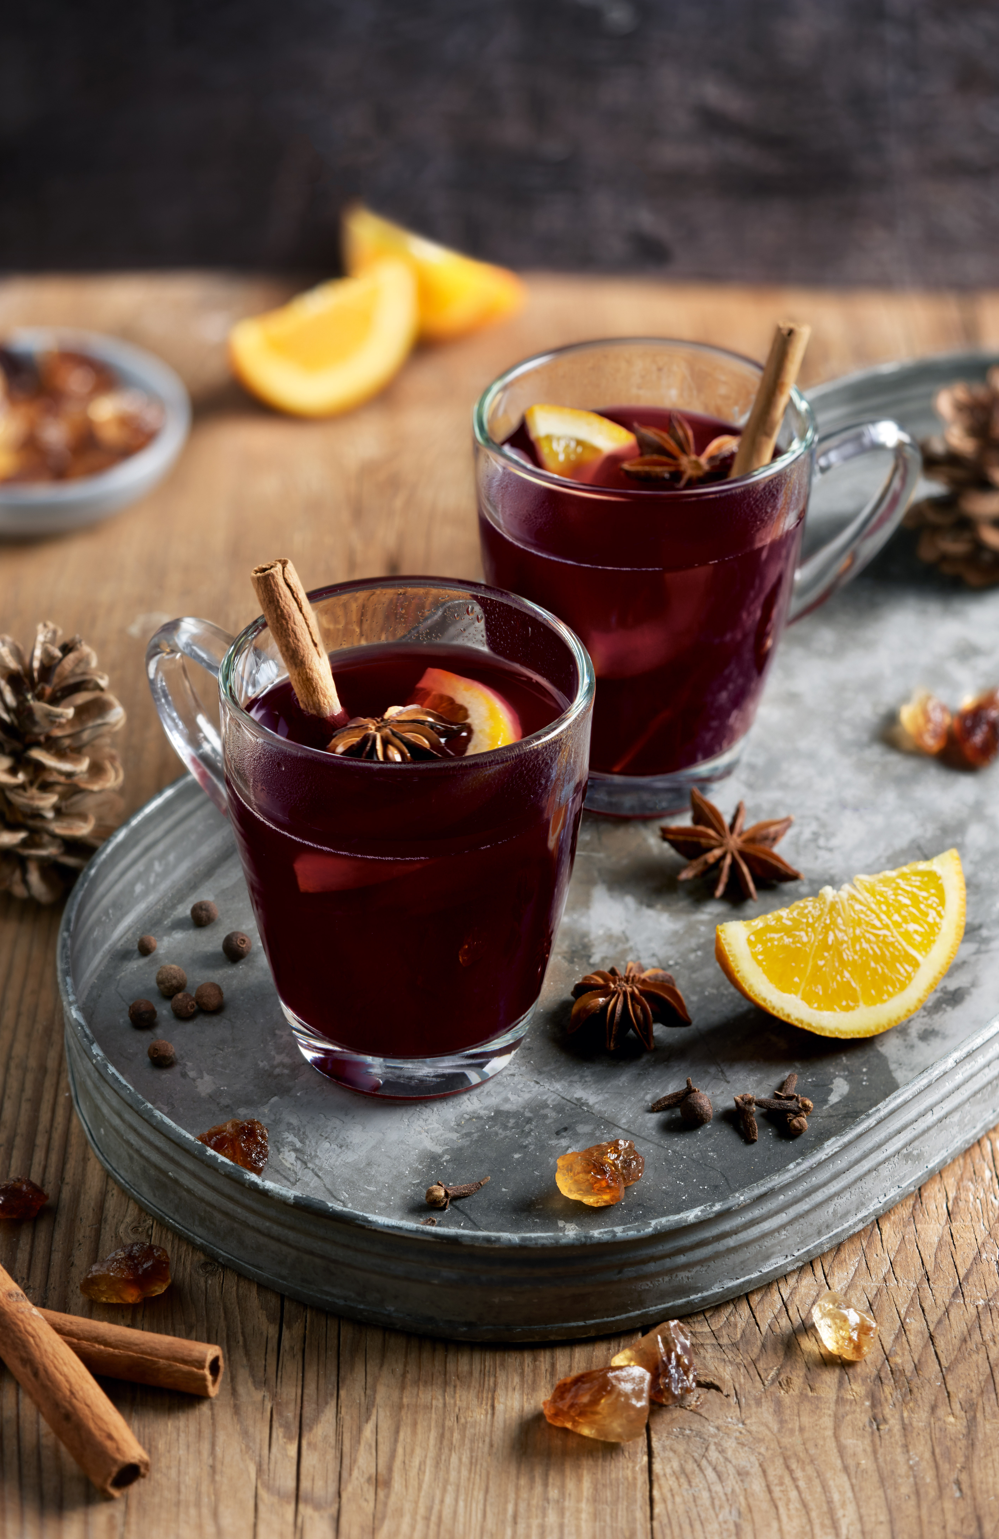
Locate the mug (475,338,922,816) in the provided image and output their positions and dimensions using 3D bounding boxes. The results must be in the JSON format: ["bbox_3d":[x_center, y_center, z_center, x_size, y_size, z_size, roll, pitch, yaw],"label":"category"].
[{"bbox_3d":[0.048,-0.047,1.000,0.110,0.103,0.086,-4,33,-8],"label":"mug"}]

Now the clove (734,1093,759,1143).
[{"bbox_3d":[0.058,0.080,0.893,0.005,0.005,0.015,-2,33,-5],"label":"clove"}]

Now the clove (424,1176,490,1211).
[{"bbox_3d":[-0.009,0.095,0.869,0.016,0.006,0.006,-17,37,-25],"label":"clove"}]

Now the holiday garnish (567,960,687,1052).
[{"bbox_3d":[0.031,0.057,0.924,0.028,0.011,0.026,1,33,0],"label":"holiday garnish"}]

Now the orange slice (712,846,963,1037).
[{"bbox_3d":[0.081,0.043,0.924,0.069,0.035,0.039,-16,36,-24],"label":"orange slice"}]

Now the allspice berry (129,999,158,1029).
[{"bbox_3d":[-0.086,0.059,0.923,0.006,0.006,0.006,1,33,0],"label":"allspice berry"}]

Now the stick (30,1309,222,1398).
[{"bbox_3d":[-0.097,0.122,0.827,0.075,0.011,0.011,9,34,13],"label":"stick"}]

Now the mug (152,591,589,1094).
[{"bbox_3d":[-0.031,0.017,0.902,0.108,0.101,0.084,17,36,24],"label":"mug"}]

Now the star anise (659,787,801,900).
[{"bbox_3d":[0.059,0.019,0.978,0.033,0.011,0.035,1,48,0],"label":"star anise"}]

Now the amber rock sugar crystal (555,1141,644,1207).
[{"bbox_3d":[0.023,0.091,0.870,0.018,0.011,0.013,-10,34,-17],"label":"amber rock sugar crystal"}]

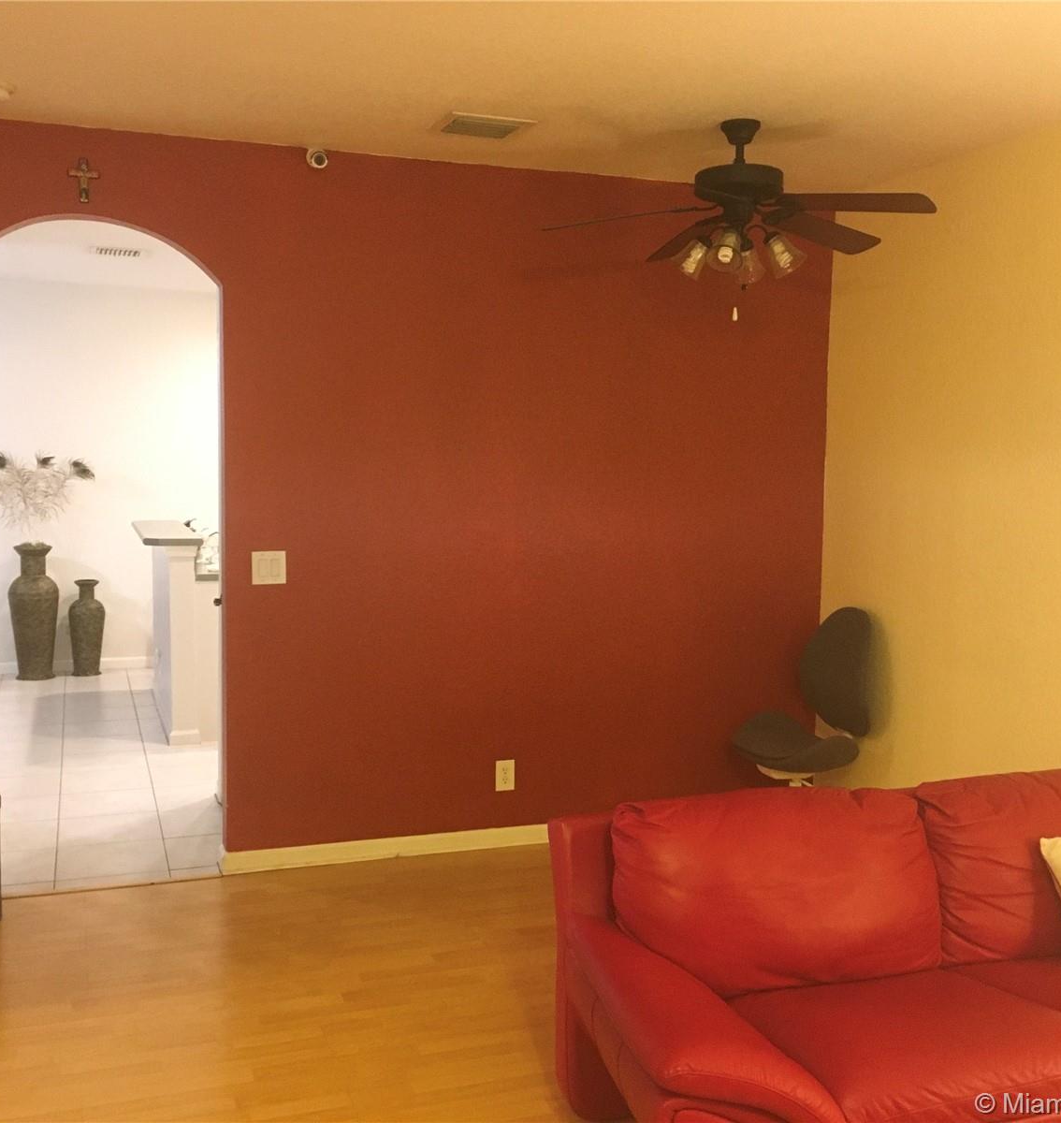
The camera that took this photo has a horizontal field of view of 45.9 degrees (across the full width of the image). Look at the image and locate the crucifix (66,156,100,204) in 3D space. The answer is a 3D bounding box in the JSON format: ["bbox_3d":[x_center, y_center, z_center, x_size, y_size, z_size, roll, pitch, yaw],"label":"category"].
[{"bbox_3d":[-1.565,-1.335,4.393,0.107,0.160,0.020,-1,5,-20],"label":"crucifix"}]

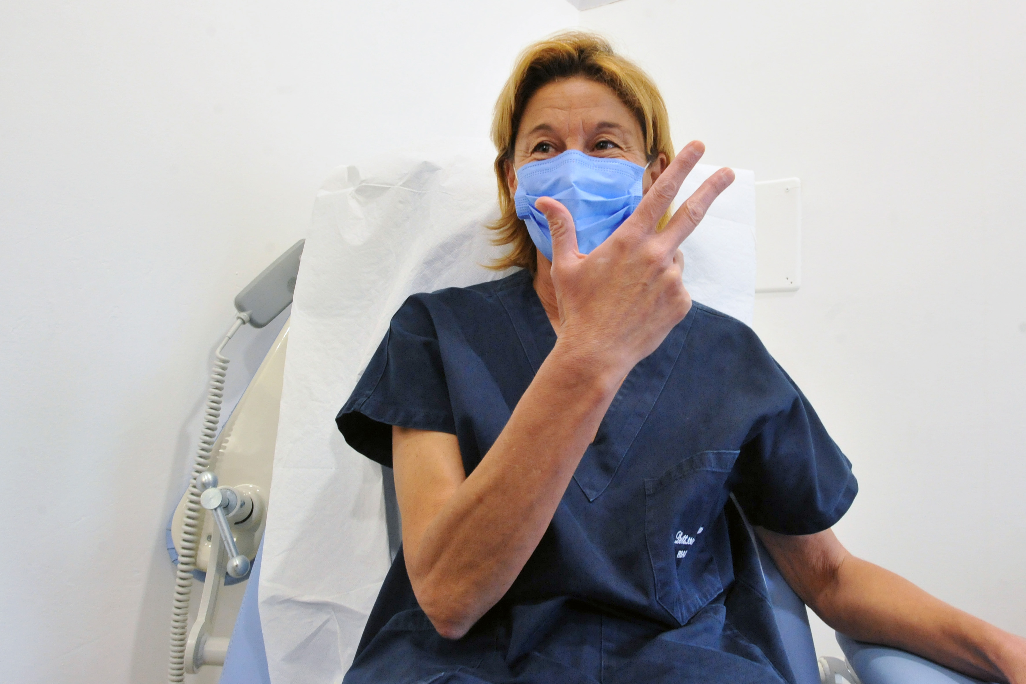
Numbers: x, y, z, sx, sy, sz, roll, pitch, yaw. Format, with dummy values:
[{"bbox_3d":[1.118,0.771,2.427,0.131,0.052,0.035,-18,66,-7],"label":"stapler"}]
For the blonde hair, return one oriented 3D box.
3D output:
[{"bbox_3d":[0.078,-0.220,0.657,0.212,0.277,0.205,-2,-2,12],"label":"blonde hair"}]

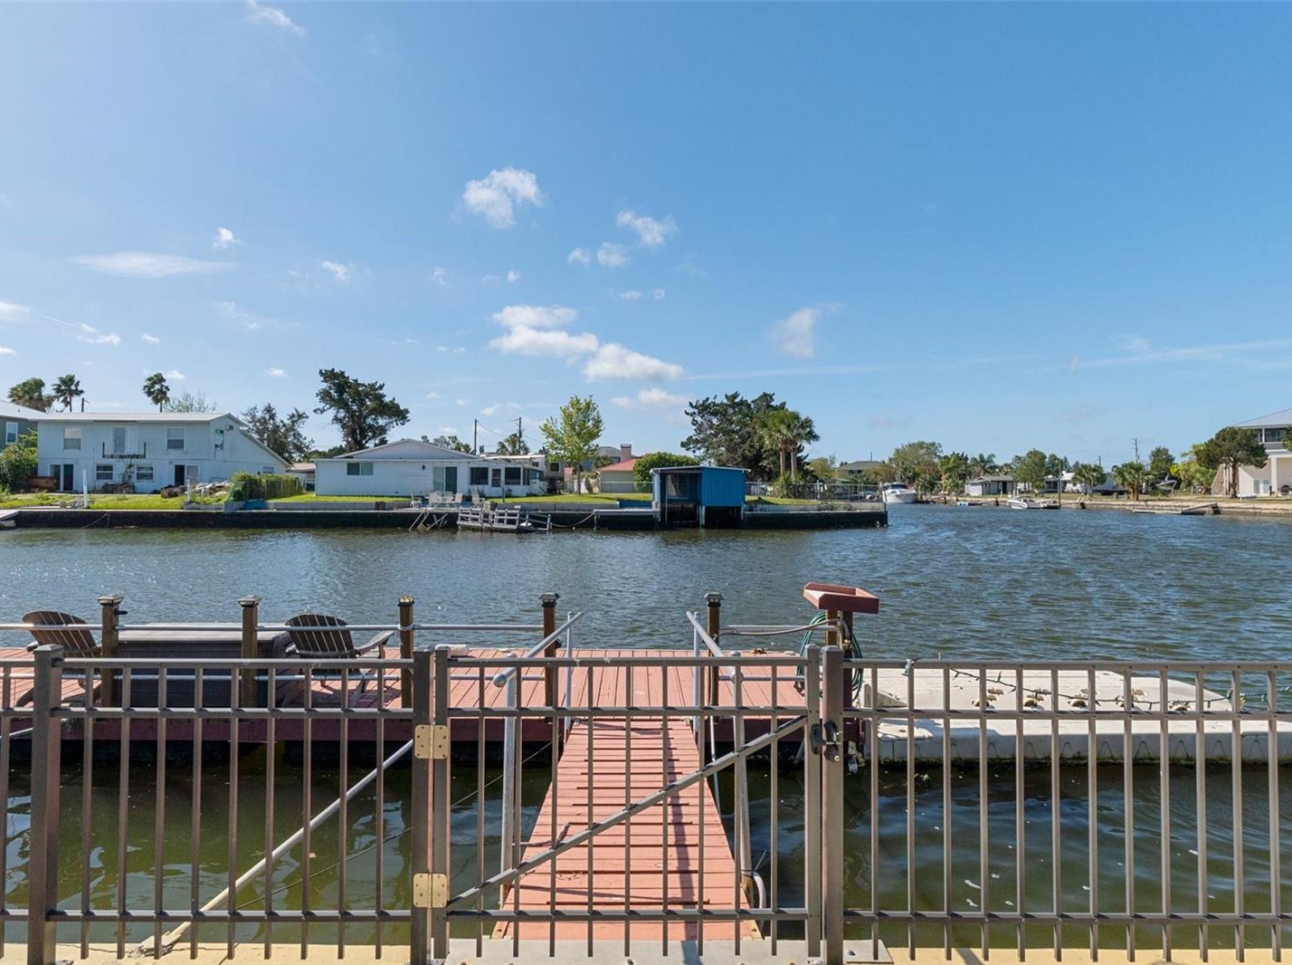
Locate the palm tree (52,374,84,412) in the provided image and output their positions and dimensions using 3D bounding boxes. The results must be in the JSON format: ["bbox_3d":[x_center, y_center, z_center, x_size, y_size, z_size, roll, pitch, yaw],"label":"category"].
[{"bbox_3d":[-65.000,-5.700,86.000,3.100,13.000,3.100,0,0,0],"label":"palm tree"}]

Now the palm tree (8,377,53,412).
[{"bbox_3d":[-62.700,-4.950,78.000,3.700,11.500,3.700,0,0,0],"label":"palm tree"}]

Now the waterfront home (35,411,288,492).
[{"bbox_3d":[-39.050,-2.360,62.800,12.900,6.200,12.000,0,0,0],"label":"waterfront home"}]

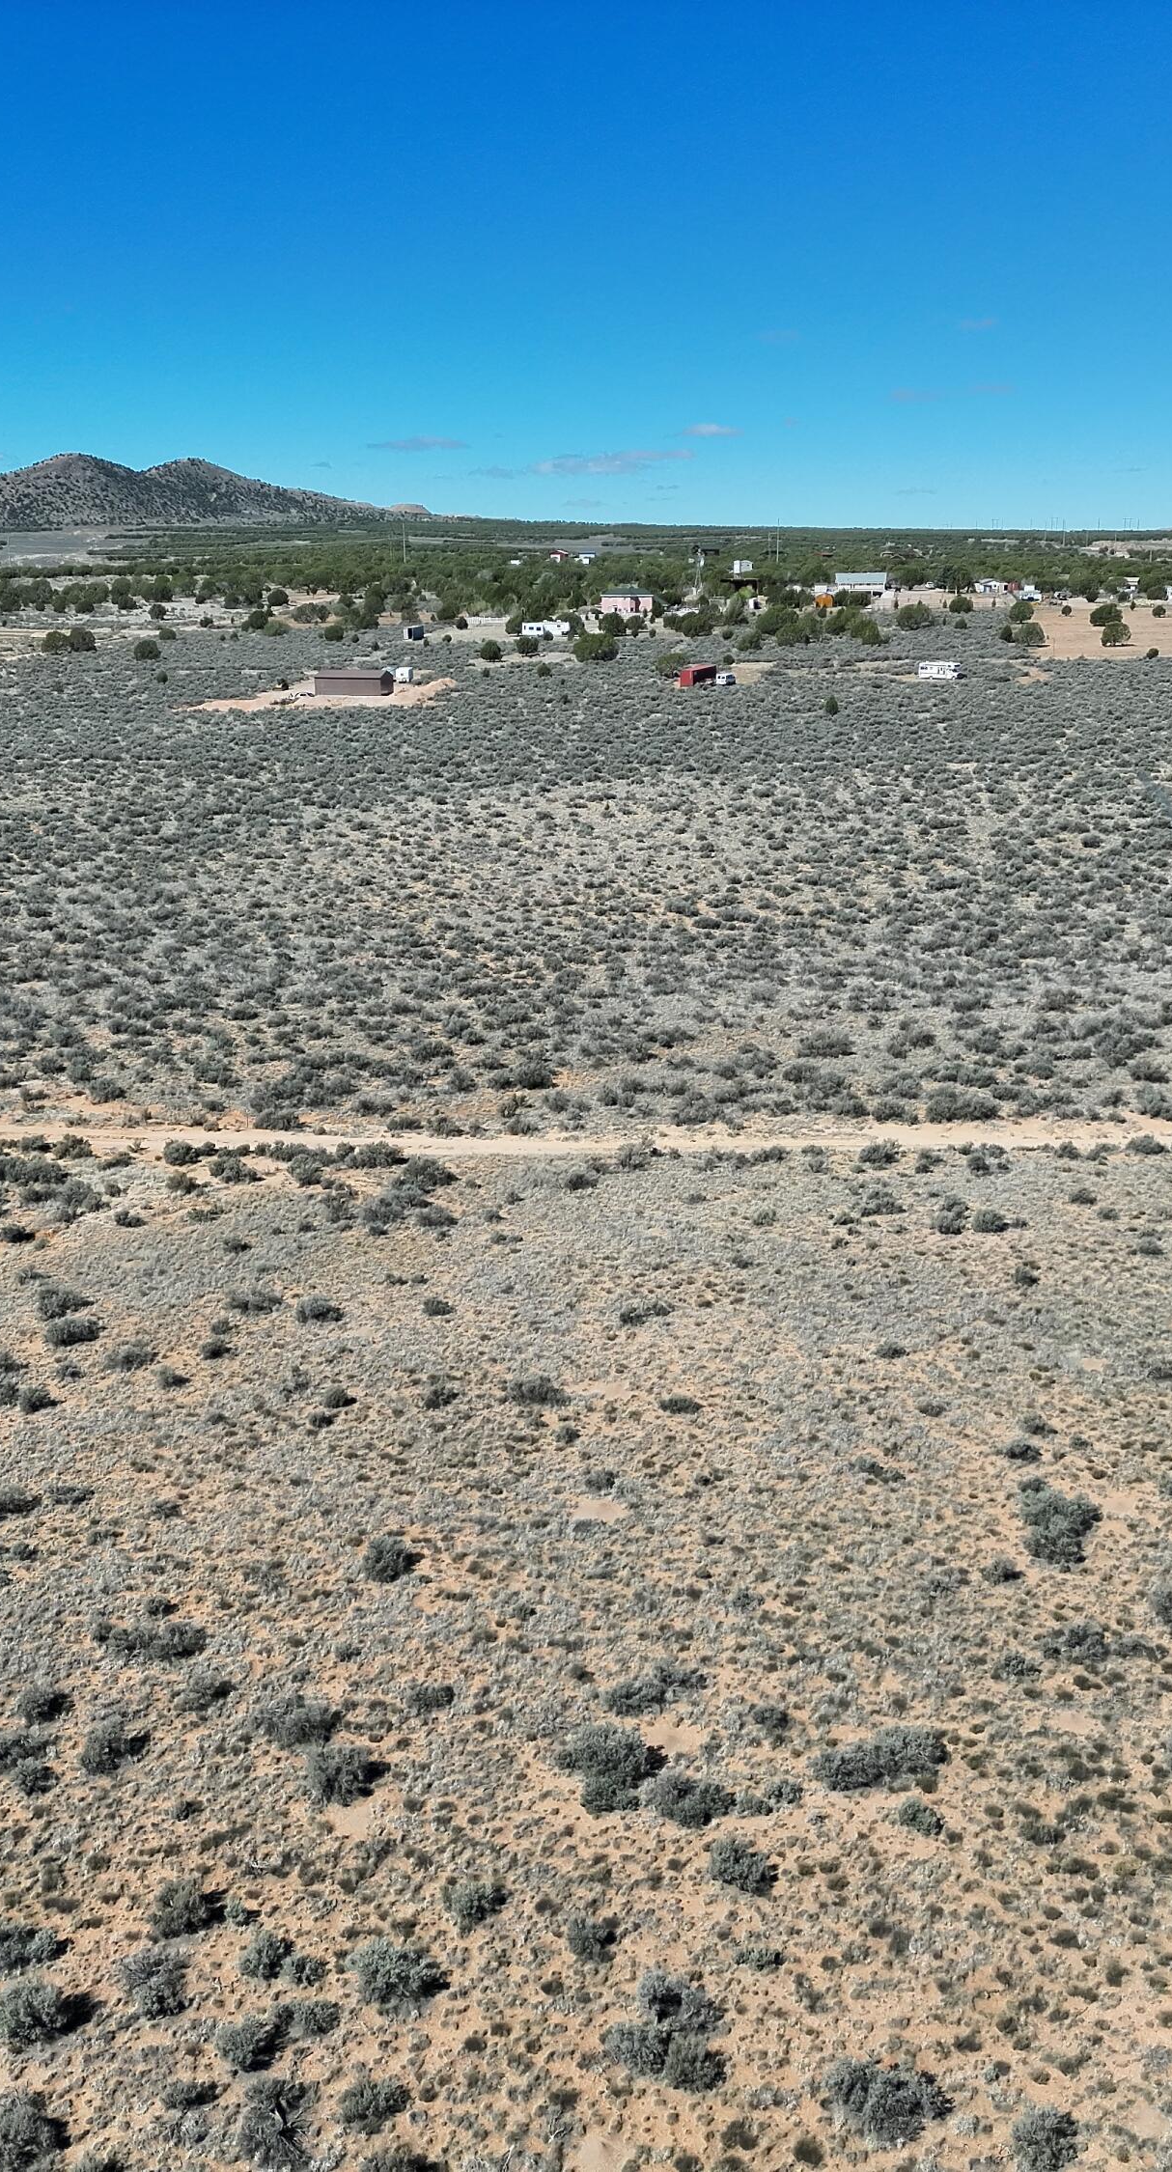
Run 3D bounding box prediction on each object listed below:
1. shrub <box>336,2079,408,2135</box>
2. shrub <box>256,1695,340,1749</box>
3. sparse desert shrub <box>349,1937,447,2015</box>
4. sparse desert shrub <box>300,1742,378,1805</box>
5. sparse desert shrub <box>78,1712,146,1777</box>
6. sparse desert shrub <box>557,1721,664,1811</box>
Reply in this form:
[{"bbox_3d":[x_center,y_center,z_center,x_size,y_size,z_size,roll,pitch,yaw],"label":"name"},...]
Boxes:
[{"bbox_3d":[-4.069,19.341,38.326,1.423,0.750,1.067,-2,16,-7],"label":"shrub"},{"bbox_3d":[-6.768,14.958,47.294,1.954,0.728,1.896,0,16,0],"label":"shrub"},{"bbox_3d":[-3.716,17.151,38.789,1.698,1.001,1.647,0,16,0],"label":"sparse desert shrub"},{"bbox_3d":[-5.923,16.440,48.448,1.659,0.900,1.636,-2,16,-8],"label":"sparse desert shrub"},{"bbox_3d":[-11.485,15.614,48.094,1.220,0.950,1.400,0,16,0],"label":"sparse desert shrub"},{"bbox_3d":[0.533,15.781,47.221,2.400,1.100,2.580,0,16,0],"label":"sparse desert shrub"}]

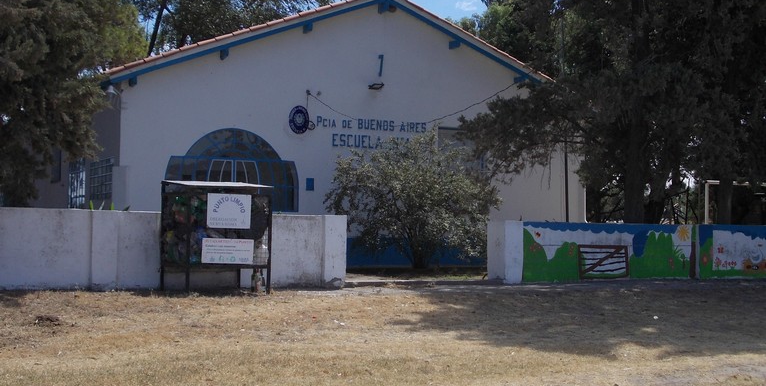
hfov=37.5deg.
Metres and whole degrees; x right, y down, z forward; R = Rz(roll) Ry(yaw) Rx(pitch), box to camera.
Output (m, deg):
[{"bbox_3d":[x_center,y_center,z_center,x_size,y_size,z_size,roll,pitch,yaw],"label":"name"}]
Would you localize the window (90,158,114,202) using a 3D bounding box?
[{"bbox_3d":[-5.091,-0.205,20.410,0.120,0.740,1.560,2,-3,-30],"label":"window"}]

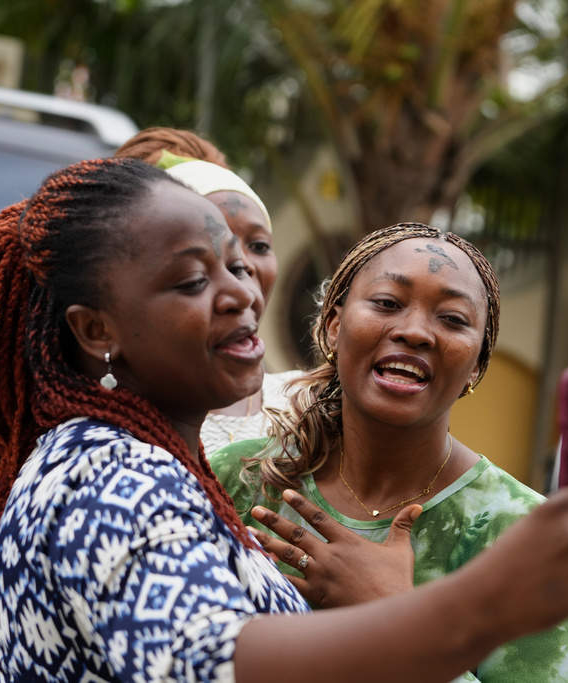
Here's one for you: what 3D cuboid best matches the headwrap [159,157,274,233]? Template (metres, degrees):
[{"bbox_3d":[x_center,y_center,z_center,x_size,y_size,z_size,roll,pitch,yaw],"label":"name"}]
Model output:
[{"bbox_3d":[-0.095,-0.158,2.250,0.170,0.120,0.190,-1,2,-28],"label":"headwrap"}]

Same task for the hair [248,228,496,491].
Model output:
[{"bbox_3d":[0.092,0.018,1.980,0.230,0.265,0.220,7,1,-7],"label":"hair"}]

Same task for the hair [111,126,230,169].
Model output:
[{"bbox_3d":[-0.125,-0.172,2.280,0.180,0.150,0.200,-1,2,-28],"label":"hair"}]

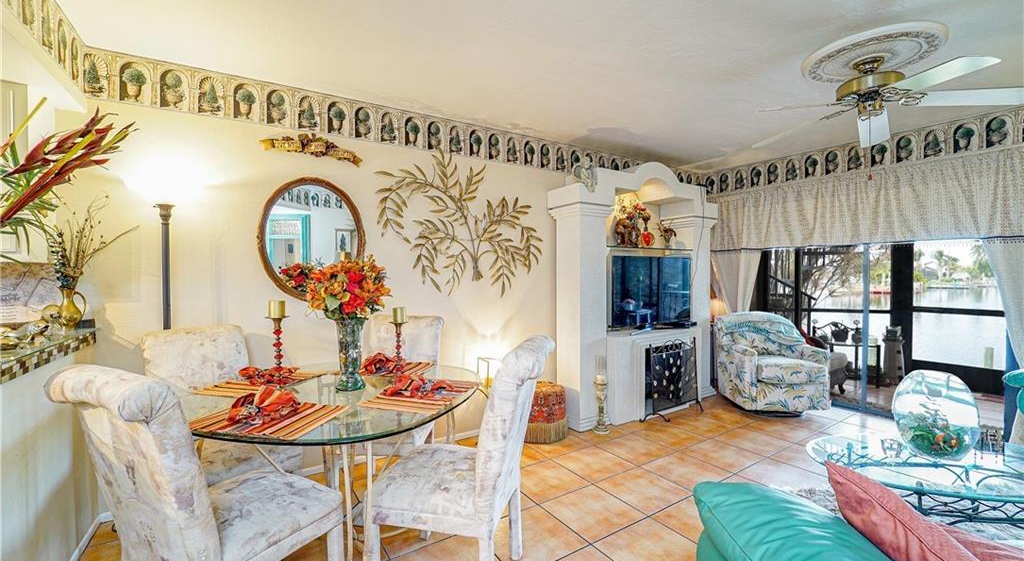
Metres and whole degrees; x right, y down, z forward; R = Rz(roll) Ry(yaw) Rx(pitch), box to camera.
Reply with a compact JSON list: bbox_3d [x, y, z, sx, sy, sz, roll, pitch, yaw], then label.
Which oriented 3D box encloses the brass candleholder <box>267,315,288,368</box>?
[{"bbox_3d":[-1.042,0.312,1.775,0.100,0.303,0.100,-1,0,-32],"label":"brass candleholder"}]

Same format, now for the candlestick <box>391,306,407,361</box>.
[{"bbox_3d":[-0.566,0.299,2.000,0.100,0.336,0.100,-1,0,-32],"label":"candlestick"}]

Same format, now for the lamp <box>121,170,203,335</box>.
[{"bbox_3d":[-1.733,0.344,2.006,0.320,1.810,0.320,-1,0,-32],"label":"lamp"}]

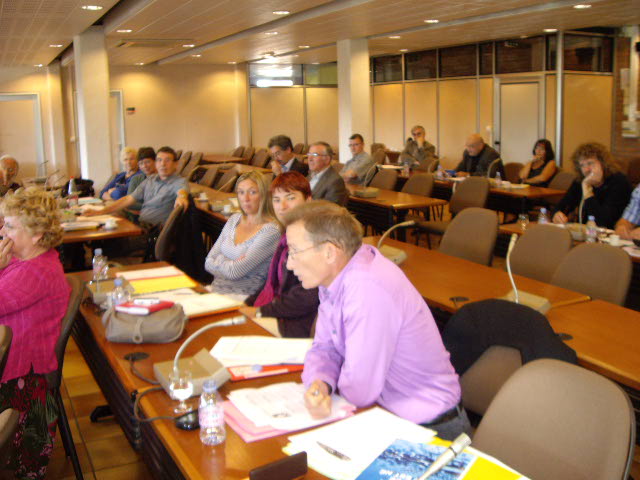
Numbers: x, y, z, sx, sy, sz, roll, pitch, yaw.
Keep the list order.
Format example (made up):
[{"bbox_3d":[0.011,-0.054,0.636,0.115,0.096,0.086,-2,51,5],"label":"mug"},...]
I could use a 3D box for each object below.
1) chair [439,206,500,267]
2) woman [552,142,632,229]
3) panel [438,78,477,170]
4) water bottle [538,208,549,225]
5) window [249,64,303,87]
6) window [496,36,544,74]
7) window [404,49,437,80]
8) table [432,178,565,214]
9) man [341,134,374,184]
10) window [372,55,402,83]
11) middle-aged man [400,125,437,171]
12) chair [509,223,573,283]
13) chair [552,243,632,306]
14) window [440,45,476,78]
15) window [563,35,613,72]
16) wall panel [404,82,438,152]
[{"bbox_3d":[0.817,0.251,4.693,0.600,0.890,0.500,-7,12,-26],"label":"chair"},{"bbox_3d":[1.855,-0.010,4.883,0.780,1.300,0.580,-6,11,-26],"label":"woman"},{"bbox_3d":[2.550,-1.931,12.989,0.060,2.048,1.133,-6,11,-26],"label":"panel"},{"bbox_3d":[1.456,-0.127,4.590,0.064,0.168,0.064,-7,12,-26],"label":"water bottle"},{"bbox_3d":[-0.927,-3.428,14.640,1.220,0.460,0.060,-6,11,-26],"label":"window"},{"bbox_3d":[3.162,-2.943,11.172,0.060,0.580,1.180,-6,11,-26],"label":"window"},{"bbox_3d":[1.993,-3.471,14.064,0.060,0.580,1.180,-7,12,-26],"label":"window"},{"bbox_3d":[1.872,-0.219,7.557,0.600,0.750,1.820,-7,12,-26],"label":"table"},{"bbox_3d":[0.388,-0.635,8.564,0.720,1.280,0.540,-7,11,-28],"label":"man"},{"bbox_3d":[1.456,-3.660,15.136,0.060,0.580,1.180,-7,12,-26],"label":"window"},{"bbox_3d":[1.378,-0.979,10.226,0.560,1.320,0.700,8,14,41],"label":"middle-aged man"},{"bbox_3d":[1.014,0.398,3.822,0.580,0.910,0.490,-6,11,-26],"label":"chair"},{"bbox_3d":[1.210,0.452,3.514,0.600,0.880,0.500,-7,12,-26],"label":"chair"},{"bbox_3d":[2.519,-3.221,12.759,0.060,0.513,1.093,-6,11,-26],"label":"window"},{"bbox_3d":[4.101,-2.853,10.698,1.140,0.590,0.060,-6,11,-26],"label":"window"},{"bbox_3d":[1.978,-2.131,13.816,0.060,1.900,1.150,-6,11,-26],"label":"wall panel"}]

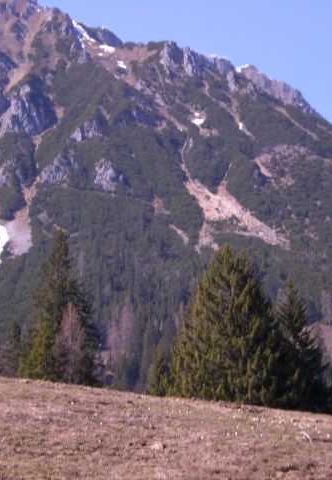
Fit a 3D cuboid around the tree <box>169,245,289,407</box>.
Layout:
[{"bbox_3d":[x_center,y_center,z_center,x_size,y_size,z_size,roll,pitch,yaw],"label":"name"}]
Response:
[{"bbox_3d":[2.642,3.657,68.000,5.000,6.900,5.000,0,-4,0],"label":"tree"}]

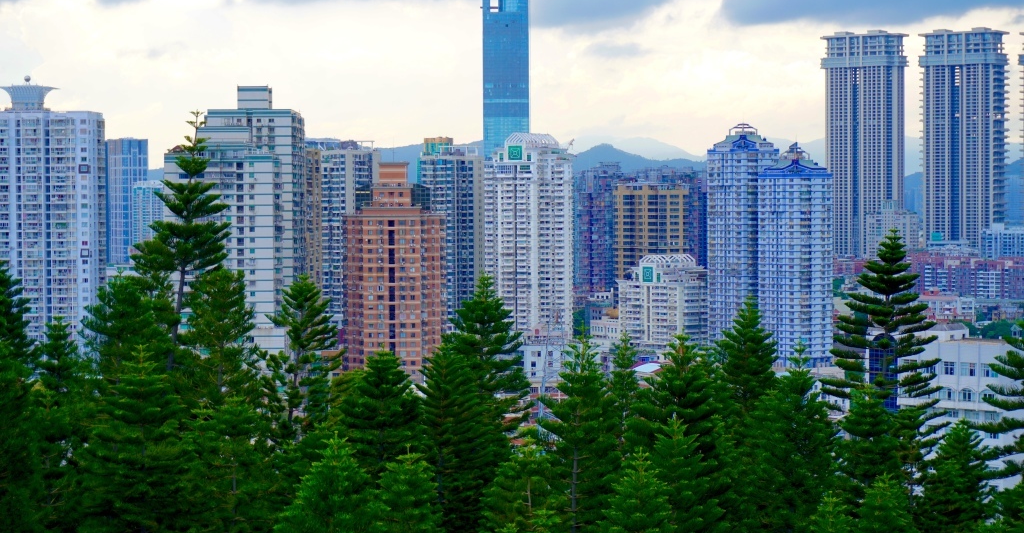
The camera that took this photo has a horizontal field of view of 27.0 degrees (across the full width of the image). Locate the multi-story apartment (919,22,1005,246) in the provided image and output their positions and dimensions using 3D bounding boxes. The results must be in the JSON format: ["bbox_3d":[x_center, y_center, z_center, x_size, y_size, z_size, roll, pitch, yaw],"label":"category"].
[{"bbox_3d":[407.013,-105.292,1920.000,71.000,219.580,33.000,1,3,33],"label":"multi-story apartment"}]

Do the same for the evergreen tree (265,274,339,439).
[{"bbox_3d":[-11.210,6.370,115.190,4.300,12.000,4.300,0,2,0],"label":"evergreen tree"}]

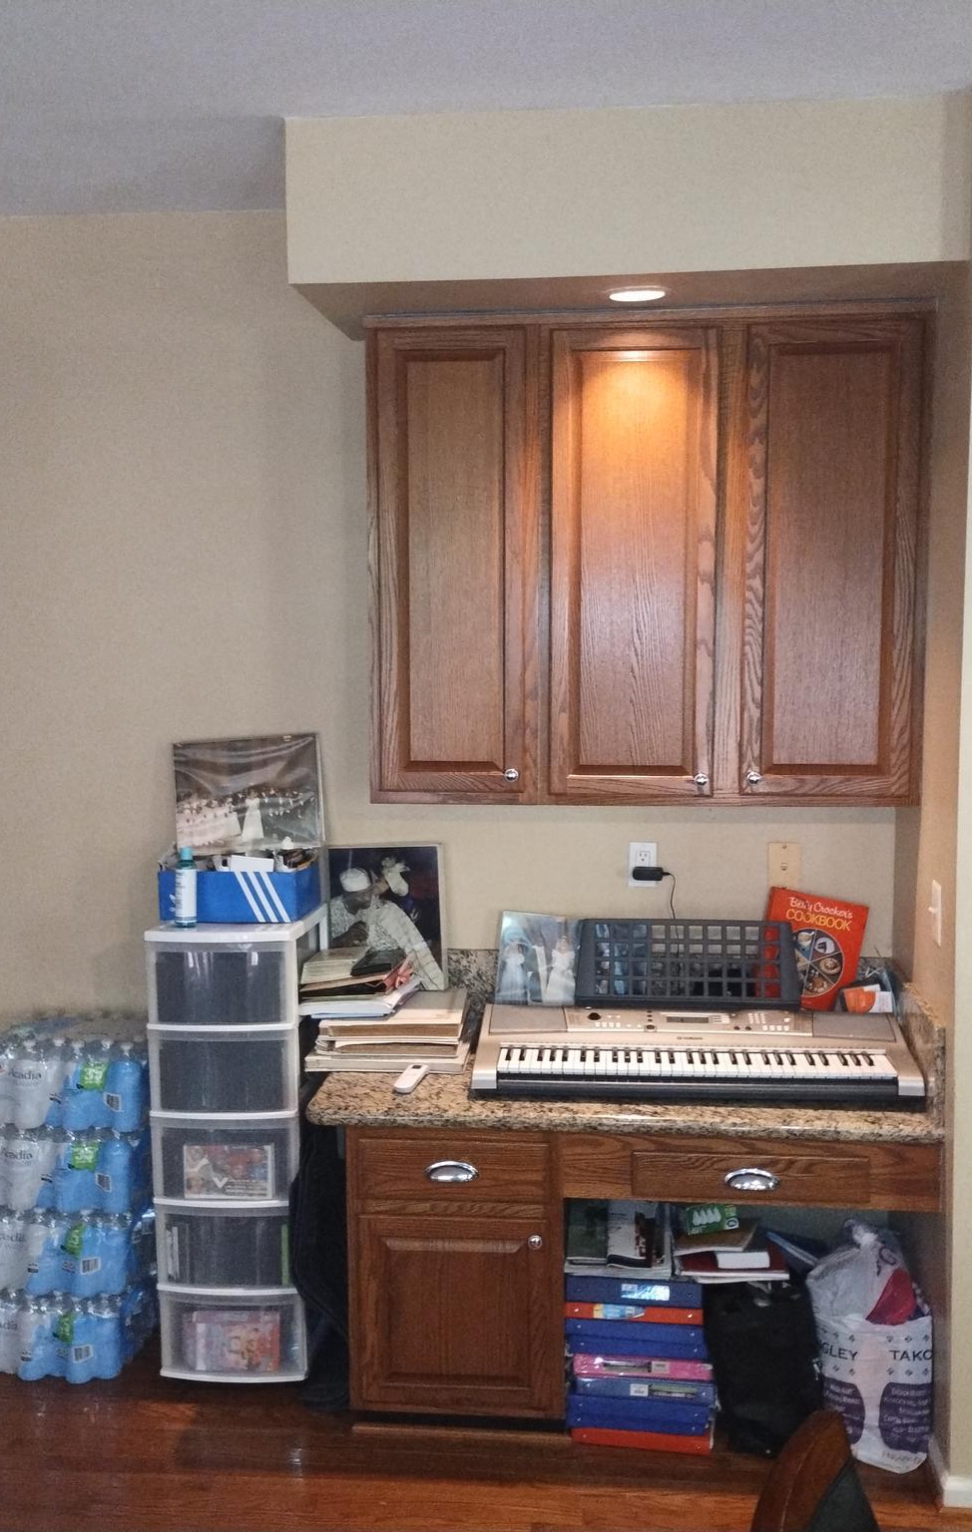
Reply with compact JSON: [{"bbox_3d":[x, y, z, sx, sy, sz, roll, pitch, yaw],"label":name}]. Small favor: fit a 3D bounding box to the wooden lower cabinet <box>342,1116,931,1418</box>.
[{"bbox_3d":[0.337,1.058,3.361,1.217,0.660,0.625,0,5,5],"label":"wooden lower cabinet"}]

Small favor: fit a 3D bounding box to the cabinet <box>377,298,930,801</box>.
[{"bbox_3d":[0.352,-0.460,3.385,1.204,1.077,0.327,0,5,5],"label":"cabinet"}]

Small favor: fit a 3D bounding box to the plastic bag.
[{"bbox_3d":[0.806,1.197,3.144,0.260,0.495,0.255,0,5,5],"label":"plastic bag"}]

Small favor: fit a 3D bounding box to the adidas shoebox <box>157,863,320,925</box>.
[{"bbox_3d":[-0.591,0.301,3.568,0.330,0.114,0.222,0,5,8],"label":"adidas shoebox"}]

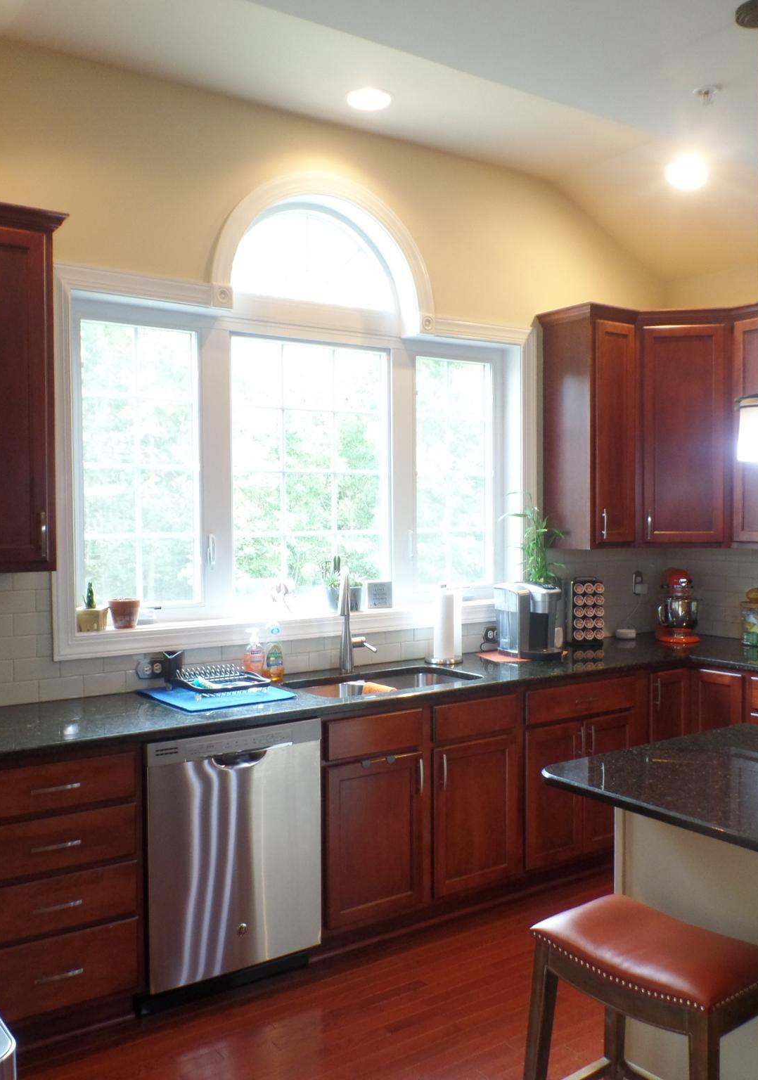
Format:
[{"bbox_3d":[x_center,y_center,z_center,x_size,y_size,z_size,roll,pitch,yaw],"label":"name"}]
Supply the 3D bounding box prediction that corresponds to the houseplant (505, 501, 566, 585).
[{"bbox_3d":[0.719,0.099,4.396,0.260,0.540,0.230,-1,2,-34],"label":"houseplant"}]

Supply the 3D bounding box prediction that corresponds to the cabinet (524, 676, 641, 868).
[{"bbox_3d":[0.673,0.939,4.163,0.692,0.750,0.602,-1,2,-35],"label":"cabinet"}]

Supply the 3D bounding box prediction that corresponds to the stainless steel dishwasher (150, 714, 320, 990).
[{"bbox_3d":[-0.606,0.983,3.265,0.600,0.777,0.585,-1,2,-35],"label":"stainless steel dishwasher"}]

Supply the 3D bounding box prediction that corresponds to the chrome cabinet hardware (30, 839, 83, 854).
[{"bbox_3d":[-0.904,0.856,2.678,0.139,0.013,0.034,-1,2,-35],"label":"chrome cabinet hardware"}]

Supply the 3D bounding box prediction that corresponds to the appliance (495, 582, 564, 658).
[{"bbox_3d":[0.674,0.354,4.294,0.220,0.327,0.300,-1,2,-35],"label":"appliance"}]

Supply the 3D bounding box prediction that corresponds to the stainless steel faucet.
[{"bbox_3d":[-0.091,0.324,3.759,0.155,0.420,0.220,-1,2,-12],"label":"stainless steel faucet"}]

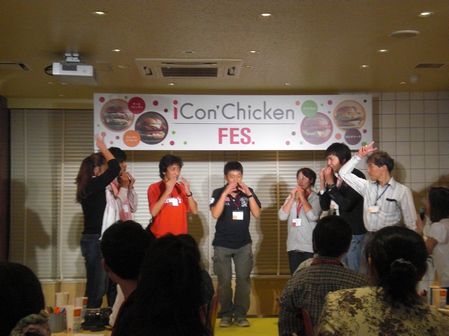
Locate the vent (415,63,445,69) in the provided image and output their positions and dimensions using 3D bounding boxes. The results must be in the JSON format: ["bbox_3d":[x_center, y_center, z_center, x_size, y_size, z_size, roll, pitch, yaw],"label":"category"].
[{"bbox_3d":[1.927,-0.964,7.655,0.270,0.030,0.270,0,-4,-3],"label":"vent"}]

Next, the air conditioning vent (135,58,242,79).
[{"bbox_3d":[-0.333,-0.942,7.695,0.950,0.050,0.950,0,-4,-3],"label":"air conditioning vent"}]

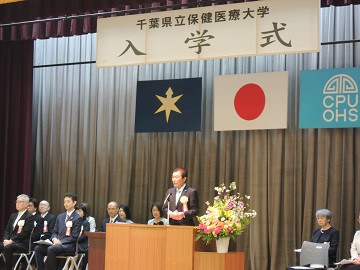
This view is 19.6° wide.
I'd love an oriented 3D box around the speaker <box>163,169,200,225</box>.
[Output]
[{"bbox_3d":[-0.018,1.256,13.122,0.500,1.700,0.360,-1,-4,32],"label":"speaker"}]

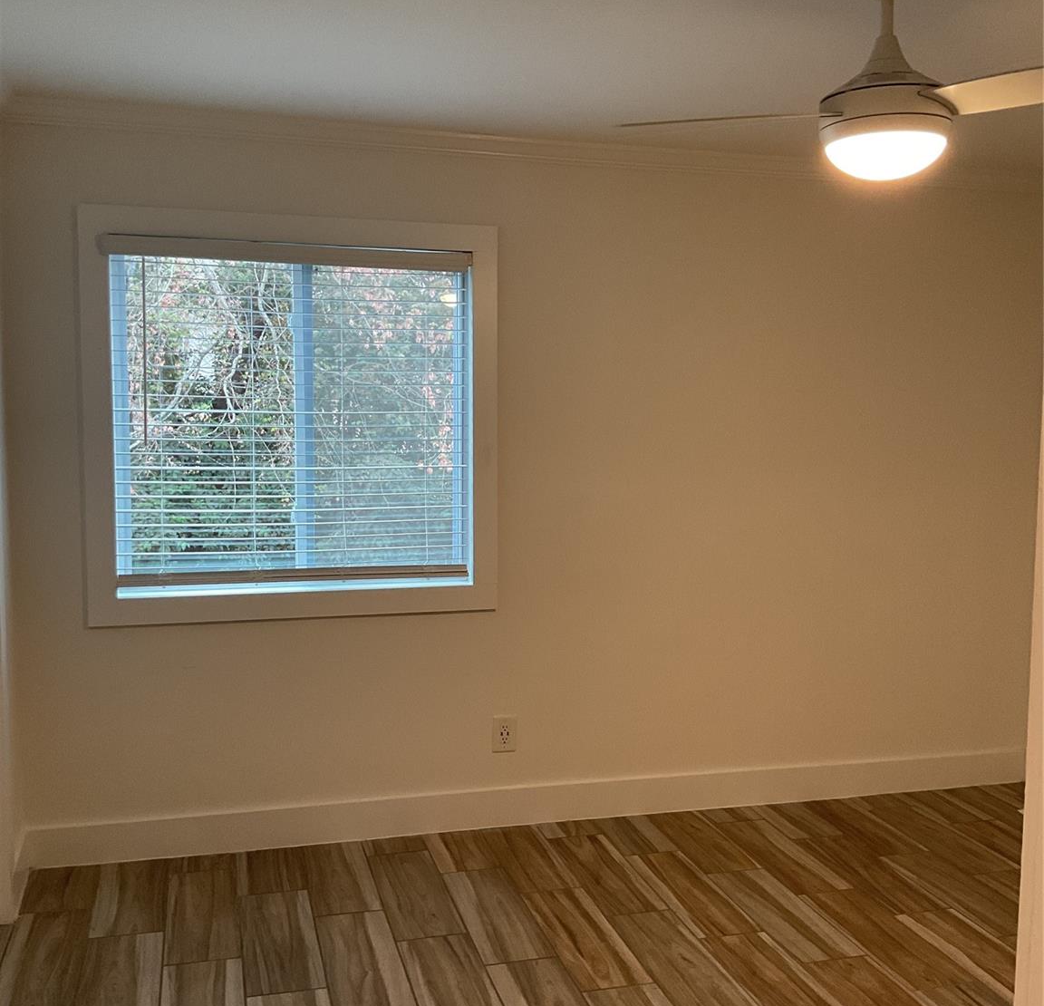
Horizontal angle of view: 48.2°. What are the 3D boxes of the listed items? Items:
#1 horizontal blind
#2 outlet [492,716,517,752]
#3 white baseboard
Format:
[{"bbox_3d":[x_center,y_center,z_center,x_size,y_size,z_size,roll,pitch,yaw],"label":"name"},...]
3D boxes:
[{"bbox_3d":[-0.743,-0.287,3.830,1.159,1.110,0.070,-1,5,-15],"label":"horizontal blind"},{"bbox_3d":[-0.061,0.816,4.103,0.083,0.123,0.009,-1,5,-15],"label":"outlet"},{"bbox_3d":[0.251,1.076,4.210,3.781,0.135,0.018,-1,5,-15],"label":"white baseboard"}]

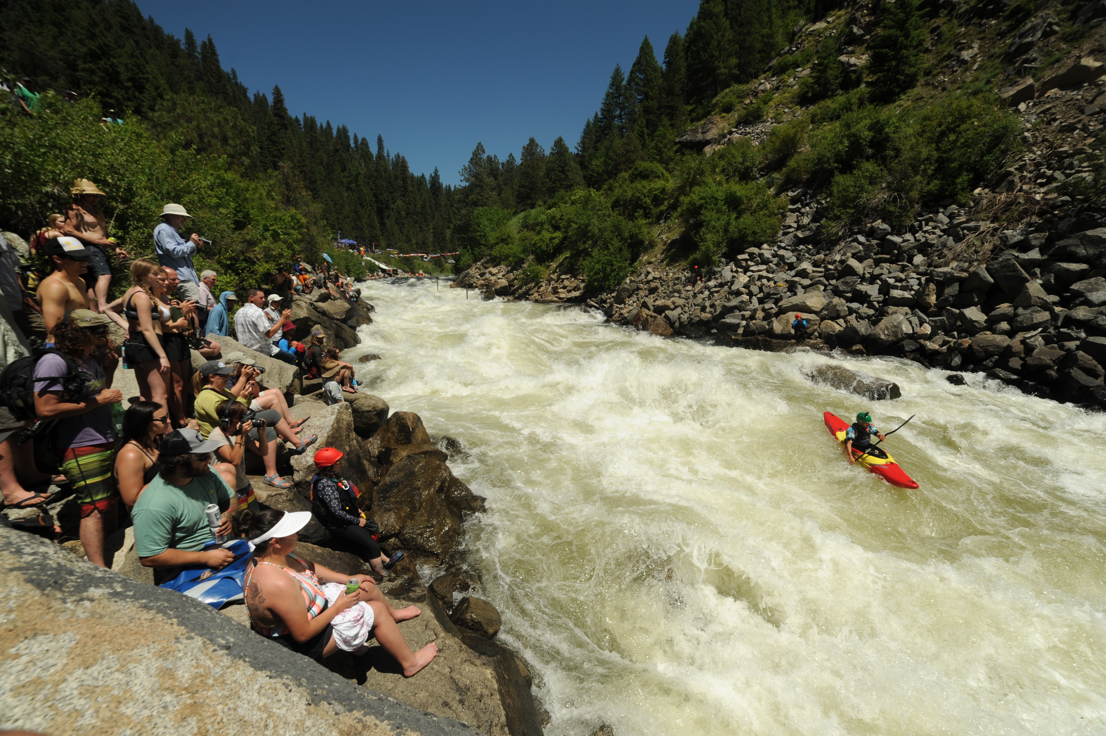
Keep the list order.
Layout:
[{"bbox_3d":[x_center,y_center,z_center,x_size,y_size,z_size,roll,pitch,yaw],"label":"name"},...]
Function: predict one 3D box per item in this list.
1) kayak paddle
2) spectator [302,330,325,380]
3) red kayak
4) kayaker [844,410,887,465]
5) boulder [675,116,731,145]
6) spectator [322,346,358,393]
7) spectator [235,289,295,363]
[{"bbox_3d":[6.286,1.511,8.351,1.950,0.200,0.170,-38,16,-2],"label":"kayak paddle"},{"bbox_3d":[-4.013,-0.200,7.643,0.720,0.950,0.480,-5,13,-21],"label":"spectator"},{"bbox_3d":[6.217,1.600,8.571,0.660,0.400,2.700,0,20,1],"label":"red kayak"},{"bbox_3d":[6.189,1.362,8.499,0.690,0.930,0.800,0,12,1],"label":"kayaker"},{"bbox_3d":[16.840,-26.479,48.000,6.000,3.400,5.000,6,13,26],"label":"boulder"},{"bbox_3d":[-3.740,0.045,7.605,0.660,0.840,0.460,-3,12,-15],"label":"spectator"},{"bbox_3d":[-3.979,-0.500,6.027,0.820,1.200,0.550,-7,14,-31],"label":"spectator"}]

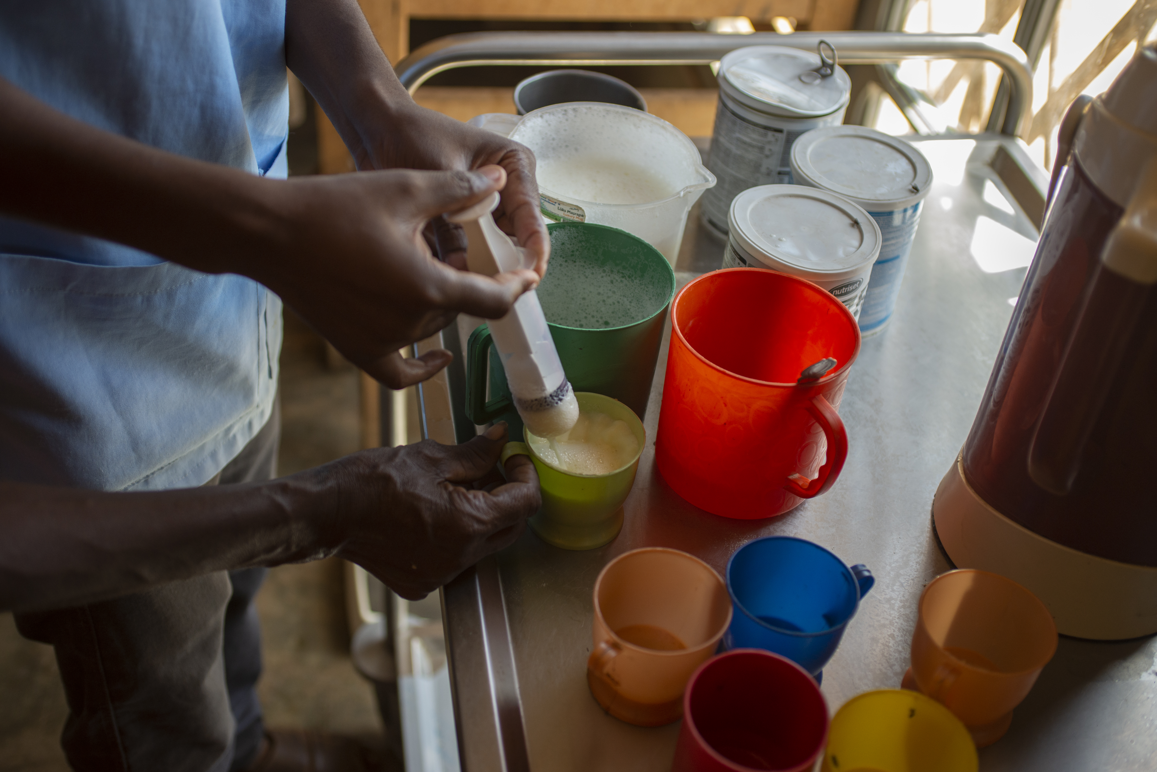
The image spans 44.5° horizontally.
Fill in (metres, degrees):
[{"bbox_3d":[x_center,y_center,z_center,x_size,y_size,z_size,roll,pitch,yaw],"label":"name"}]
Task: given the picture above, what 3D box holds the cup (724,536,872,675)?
[{"bbox_3d":[0.118,0.130,0.784,0.086,0.066,0.071,-13,43,-24],"label":"cup"}]

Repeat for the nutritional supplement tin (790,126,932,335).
[{"bbox_3d":[0.199,-0.113,1.052,0.103,0.124,0.103,9,39,0],"label":"nutritional supplement tin"}]

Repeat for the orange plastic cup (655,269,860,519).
[{"bbox_3d":[0.114,0.013,0.889,0.116,0.116,0.137,-22,48,-32],"label":"orange plastic cup"}]

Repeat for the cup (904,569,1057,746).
[{"bbox_3d":[0.212,0.153,0.773,0.073,0.066,0.085,35,45,29],"label":"cup"}]

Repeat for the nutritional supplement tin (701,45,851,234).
[{"bbox_3d":[0.154,-0.191,1.134,0.103,0.132,0.103,9,39,0],"label":"nutritional supplement tin"}]

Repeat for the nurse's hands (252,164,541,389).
[{"bbox_3d":[-0.095,-0.057,0.735,0.150,0.100,0.090,9,39,0],"label":"nurse's hands"}]

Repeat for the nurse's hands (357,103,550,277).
[{"bbox_3d":[-0.072,-0.111,0.810,0.120,0.090,0.080,29,43,23],"label":"nurse's hands"}]

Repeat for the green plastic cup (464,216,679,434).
[{"bbox_3d":[-0.015,-0.021,0.906,0.144,0.115,0.114,-24,49,-34],"label":"green plastic cup"}]

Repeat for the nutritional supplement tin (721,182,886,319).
[{"bbox_3d":[0.143,-0.058,0.975,0.102,0.124,0.102,5,39,-4],"label":"nutritional supplement tin"}]

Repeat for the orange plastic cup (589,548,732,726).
[{"bbox_3d":[0.036,0.139,0.758,0.085,0.066,0.073,-26,50,-35],"label":"orange plastic cup"}]

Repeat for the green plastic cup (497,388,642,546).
[{"bbox_3d":[-0.006,0.053,0.857,0.084,0.066,0.073,2,39,-8],"label":"green plastic cup"}]

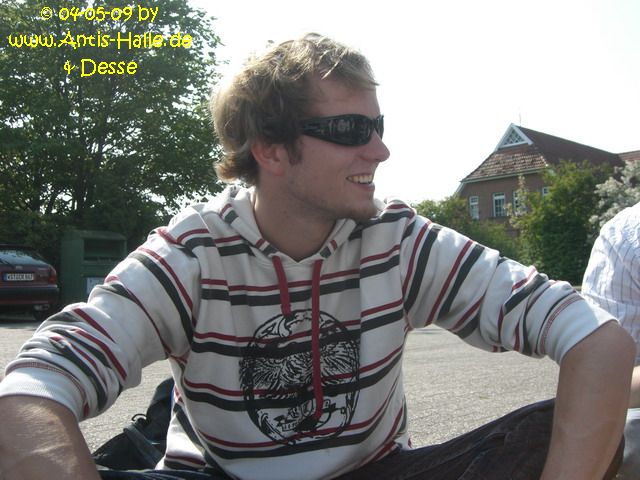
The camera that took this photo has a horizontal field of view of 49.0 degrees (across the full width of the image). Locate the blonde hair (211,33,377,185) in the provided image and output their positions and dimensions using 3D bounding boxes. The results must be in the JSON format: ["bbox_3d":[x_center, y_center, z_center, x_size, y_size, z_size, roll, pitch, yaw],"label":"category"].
[{"bbox_3d":[-0.036,-0.178,0.950,0.215,0.205,0.180,-2,-3,16],"label":"blonde hair"}]

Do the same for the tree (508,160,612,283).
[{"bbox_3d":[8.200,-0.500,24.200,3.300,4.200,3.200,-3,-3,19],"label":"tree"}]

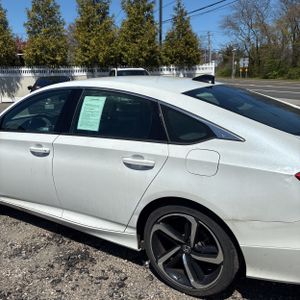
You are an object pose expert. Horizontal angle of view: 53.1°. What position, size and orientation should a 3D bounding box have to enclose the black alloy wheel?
[{"bbox_3d":[0.271,0.631,2.003,0.670,0.670,0.235,8,16,29],"label":"black alloy wheel"}]

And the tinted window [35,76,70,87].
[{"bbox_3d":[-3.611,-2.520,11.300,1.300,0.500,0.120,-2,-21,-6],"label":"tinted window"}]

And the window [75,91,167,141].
[{"bbox_3d":[-0.204,-0.246,2.143,0.800,0.360,0.060,8,-9,29],"label":"window"}]

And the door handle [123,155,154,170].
[{"bbox_3d":[-0.072,0.085,1.970,0.230,0.070,0.050,8,16,29],"label":"door handle"}]

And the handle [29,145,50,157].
[{"bbox_3d":[-0.875,0.012,2.423,0.230,0.070,0.050,8,16,29],"label":"handle"}]

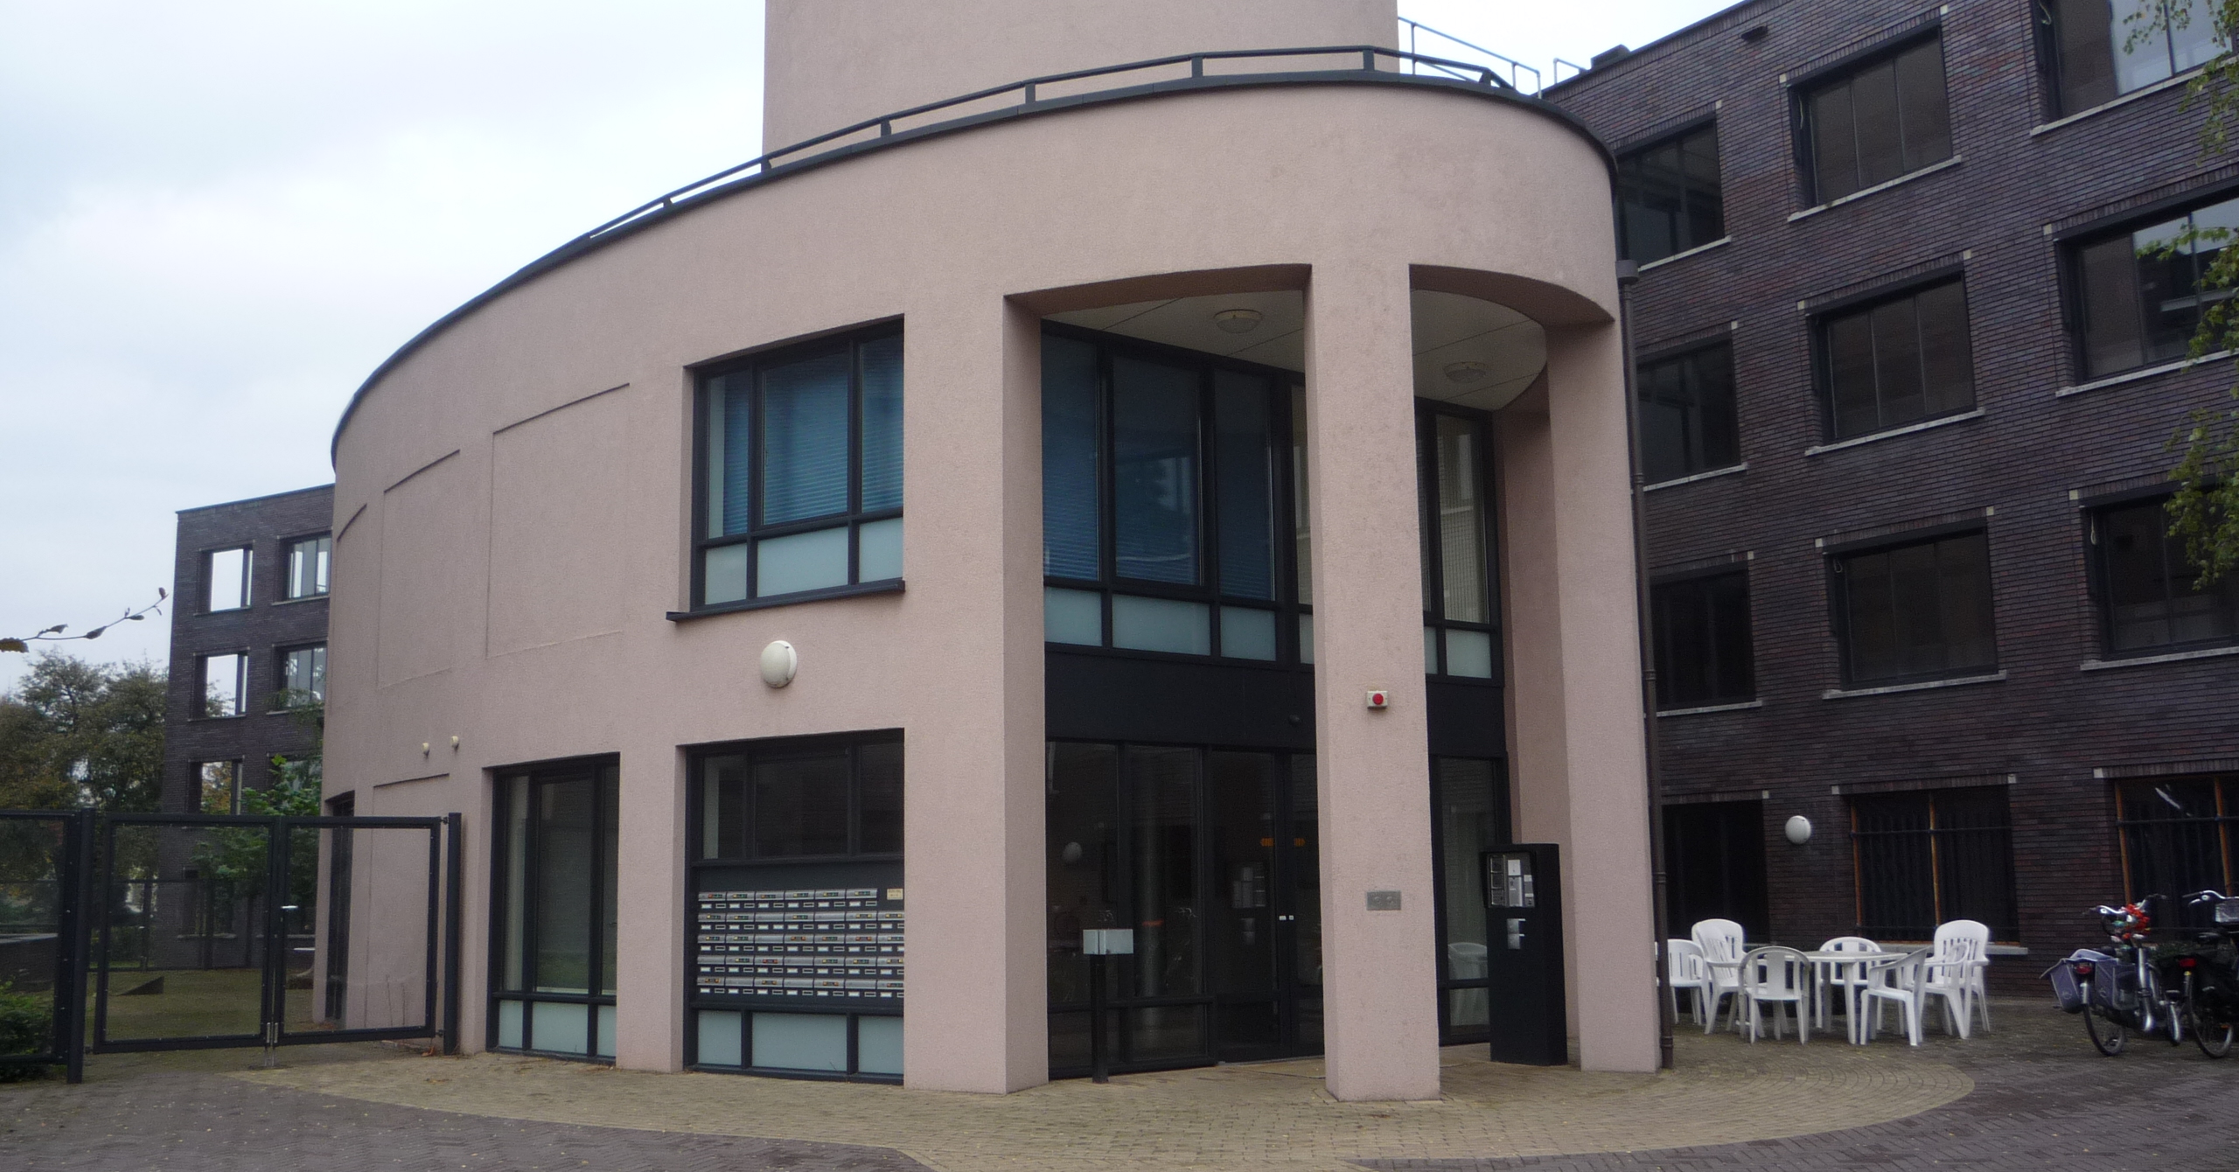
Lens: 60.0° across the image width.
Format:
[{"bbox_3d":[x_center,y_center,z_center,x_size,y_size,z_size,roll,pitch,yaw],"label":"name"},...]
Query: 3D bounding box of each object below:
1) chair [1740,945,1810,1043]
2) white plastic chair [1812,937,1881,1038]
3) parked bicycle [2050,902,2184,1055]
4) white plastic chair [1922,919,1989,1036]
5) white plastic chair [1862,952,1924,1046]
[{"bbox_3d":[5.607,3.487,16.565,0.560,0.800,0.560,-4,-10,16],"label":"chair"},{"bbox_3d":[6.710,3.662,17.919,0.570,0.790,0.550,-4,-9,17],"label":"white plastic chair"},{"bbox_3d":[7.731,3.049,15.076,0.600,1.080,1.750,-9,-12,44],"label":"parked bicycle"},{"bbox_3d":[7.362,3.440,17.031,0.570,1.000,0.600,-8,-12,39],"label":"white plastic chair"},{"bbox_3d":[6.558,3.442,16.365,0.560,0.800,0.560,-9,-12,40],"label":"white plastic chair"}]

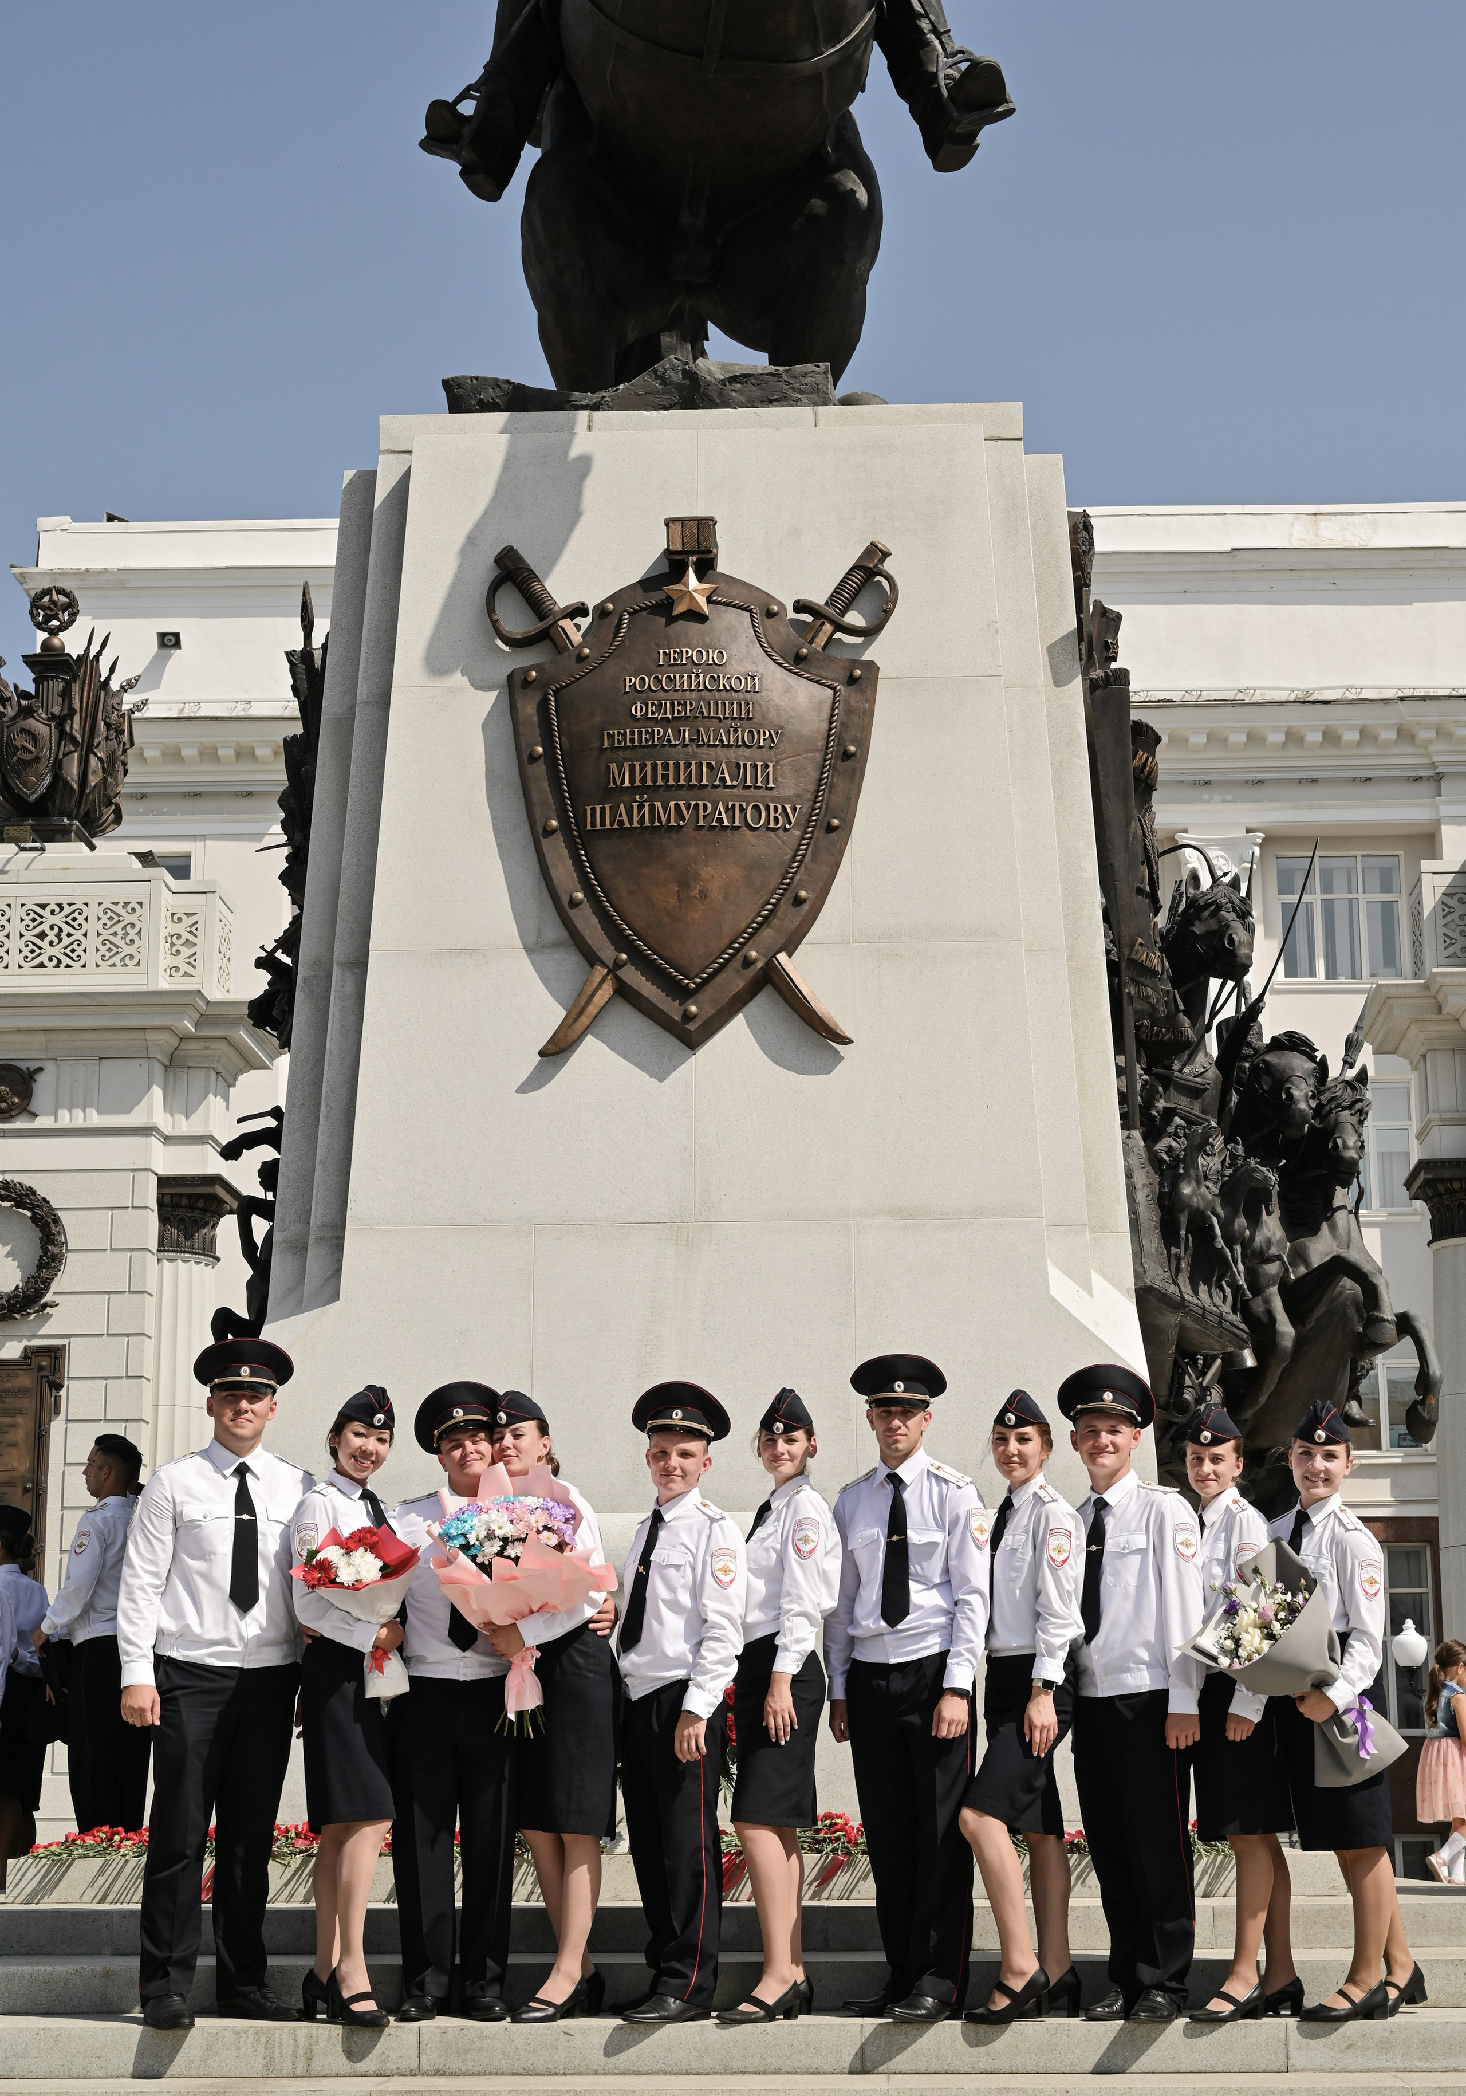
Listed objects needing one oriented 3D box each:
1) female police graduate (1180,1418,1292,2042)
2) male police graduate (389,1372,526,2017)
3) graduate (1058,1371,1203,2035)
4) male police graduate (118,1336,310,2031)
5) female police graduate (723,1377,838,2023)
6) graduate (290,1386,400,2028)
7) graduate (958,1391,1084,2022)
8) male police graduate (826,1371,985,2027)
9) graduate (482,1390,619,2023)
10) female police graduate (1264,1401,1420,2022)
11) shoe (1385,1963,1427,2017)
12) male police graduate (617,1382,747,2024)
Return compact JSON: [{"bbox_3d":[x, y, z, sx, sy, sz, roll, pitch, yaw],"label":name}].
[{"bbox_3d":[1.464,1.917,8.875,0.380,1.746,0.420,10,-15,-41],"label":"female police graduate"},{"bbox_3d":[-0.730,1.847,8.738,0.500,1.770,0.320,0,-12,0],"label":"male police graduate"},{"bbox_3d":[1.162,1.850,8.889,0.480,1.874,0.330,-8,-14,35],"label":"graduate"},{"bbox_3d":[-1.513,1.827,8.896,0.550,1.970,0.360,2,-12,-12],"label":"male police graduate"},{"bbox_3d":[0.139,1.839,8.647,0.320,1.743,0.410,10,-15,-41],"label":"female police graduate"},{"bbox_3d":[-1.087,1.837,8.648,0.410,1.758,0.330,6,-13,-29],"label":"graduate"},{"bbox_3d":[0.839,1.892,8.881,0.400,1.787,0.420,9,-15,-39],"label":"graduate"},{"bbox_3d":[0.510,1.838,8.892,0.500,1.890,0.340,-4,-12,20],"label":"male police graduate"},{"bbox_3d":[-0.510,1.849,8.686,0.420,1.745,0.340,-7,-13,29],"label":"graduate"},{"bbox_3d":[1.714,1.852,8.643,0.430,1.702,0.400,-10,-15,39],"label":"female police graduate"},{"bbox_3d":[1.863,2.630,8.525,0.085,0.115,0.240,-10,0,41],"label":"shoe"},{"bbox_3d":[-0.147,1.883,8.883,0.330,1.818,0.470,11,-16,-44],"label":"male police graduate"}]

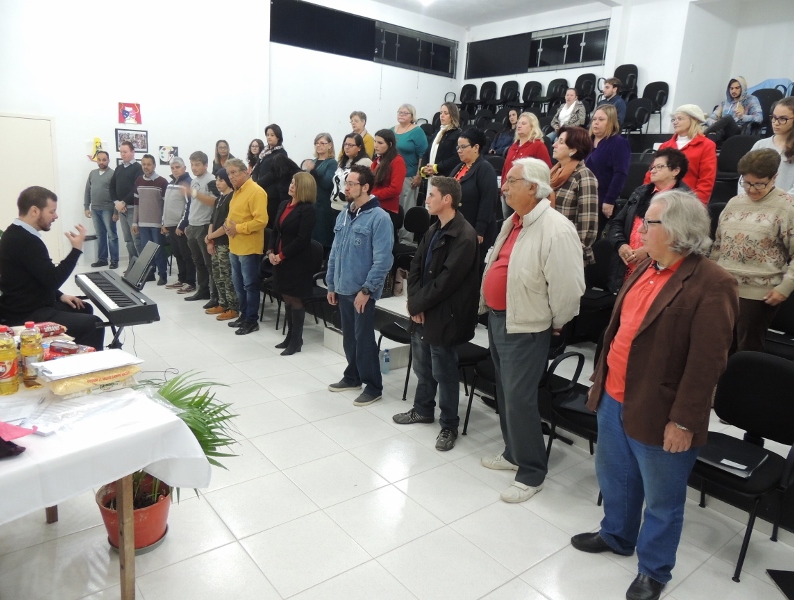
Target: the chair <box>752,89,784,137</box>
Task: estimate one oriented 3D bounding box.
[{"bbox_3d":[4.712,-2.298,7.245,0.560,0.910,0.540,-7,17,-38],"label":"chair"}]

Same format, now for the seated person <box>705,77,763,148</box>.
[{"bbox_3d":[4.472,-2.436,7.388,0.780,1.080,0.660,-7,17,-38],"label":"seated person"}]

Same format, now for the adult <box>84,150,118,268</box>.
[{"bbox_3d":[-4.588,-1.417,8.683,0.530,1.760,0.340,4,13,1],"label":"adult"}]

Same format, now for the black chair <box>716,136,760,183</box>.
[{"bbox_3d":[3.526,-1.344,5.886,0.560,0.870,0.540,-7,17,-38],"label":"black chair"}]

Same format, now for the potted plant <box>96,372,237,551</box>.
[{"bbox_3d":[-1.067,0.680,2.570,0.600,0.780,0.580,-3,14,-26],"label":"potted plant"}]

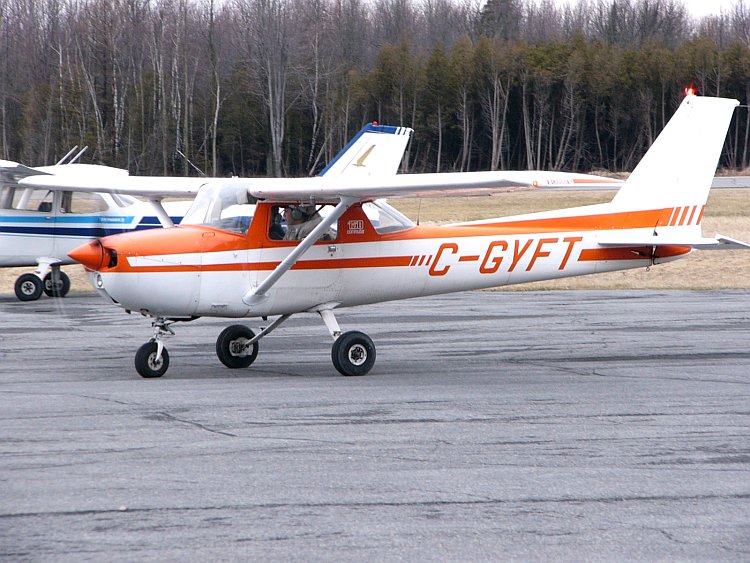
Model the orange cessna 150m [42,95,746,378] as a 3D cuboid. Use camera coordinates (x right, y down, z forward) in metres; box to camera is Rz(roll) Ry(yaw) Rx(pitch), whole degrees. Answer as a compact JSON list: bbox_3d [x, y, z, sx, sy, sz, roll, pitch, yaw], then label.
[{"bbox_3d":[0.420,-0.490,39.900,7.300,2.620,10.170,-1,2,-29],"label":"orange cessna 150m"}]

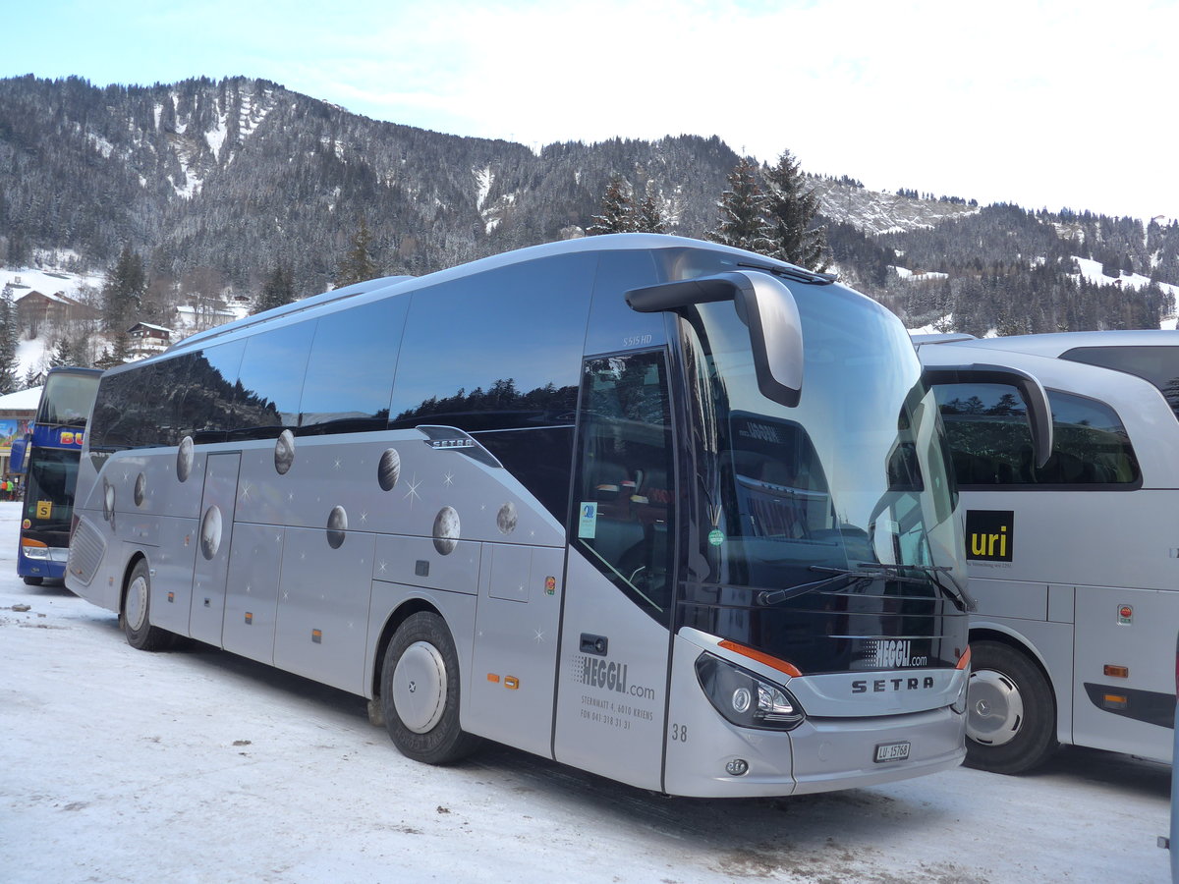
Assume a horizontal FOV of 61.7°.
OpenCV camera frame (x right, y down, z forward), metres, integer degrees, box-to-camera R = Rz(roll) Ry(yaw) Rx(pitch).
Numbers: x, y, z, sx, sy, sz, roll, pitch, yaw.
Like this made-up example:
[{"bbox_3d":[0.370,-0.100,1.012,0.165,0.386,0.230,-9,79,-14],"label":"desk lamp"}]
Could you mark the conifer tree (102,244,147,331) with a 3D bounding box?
[{"bbox_3d":[-113.712,-37.904,241.936,11.000,22.000,11.000,7,-7,-26],"label":"conifer tree"}]

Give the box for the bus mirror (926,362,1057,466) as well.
[{"bbox_3d":[2.725,-0.154,6.842,0.290,0.710,1.000,10,-8,-41],"label":"bus mirror"}]

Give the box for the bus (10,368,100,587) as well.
[{"bbox_3d":[-11.671,1.225,24.279,2.550,4.000,13.900,7,-7,-25],"label":"bus"}]

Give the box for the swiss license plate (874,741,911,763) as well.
[{"bbox_3d":[1.706,1.735,5.523,0.320,0.090,0.020,10,-8,-41],"label":"swiss license plate"}]

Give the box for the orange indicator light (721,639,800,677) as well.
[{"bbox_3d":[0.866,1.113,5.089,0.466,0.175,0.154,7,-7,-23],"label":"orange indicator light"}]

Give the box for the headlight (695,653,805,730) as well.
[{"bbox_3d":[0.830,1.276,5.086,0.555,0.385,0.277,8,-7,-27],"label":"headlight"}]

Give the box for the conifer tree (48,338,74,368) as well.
[{"bbox_3d":[-54.251,-6.593,101.185,3.600,8.500,3.600,8,-7,-28],"label":"conifer tree"}]

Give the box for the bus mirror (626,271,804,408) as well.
[{"bbox_3d":[0.633,-0.504,5.060,0.290,0.710,1.080,10,-8,-41],"label":"bus mirror"}]

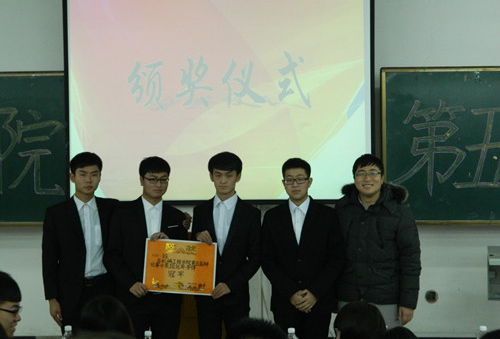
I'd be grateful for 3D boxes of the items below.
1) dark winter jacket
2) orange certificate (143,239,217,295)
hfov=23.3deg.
[{"bbox_3d":[0.733,0.451,7.200,0.570,0.745,0.340,0,2,10],"label":"dark winter jacket"},{"bbox_3d":[-0.403,0.567,7.030,0.420,0.305,0.015,4,1,-5],"label":"orange certificate"}]

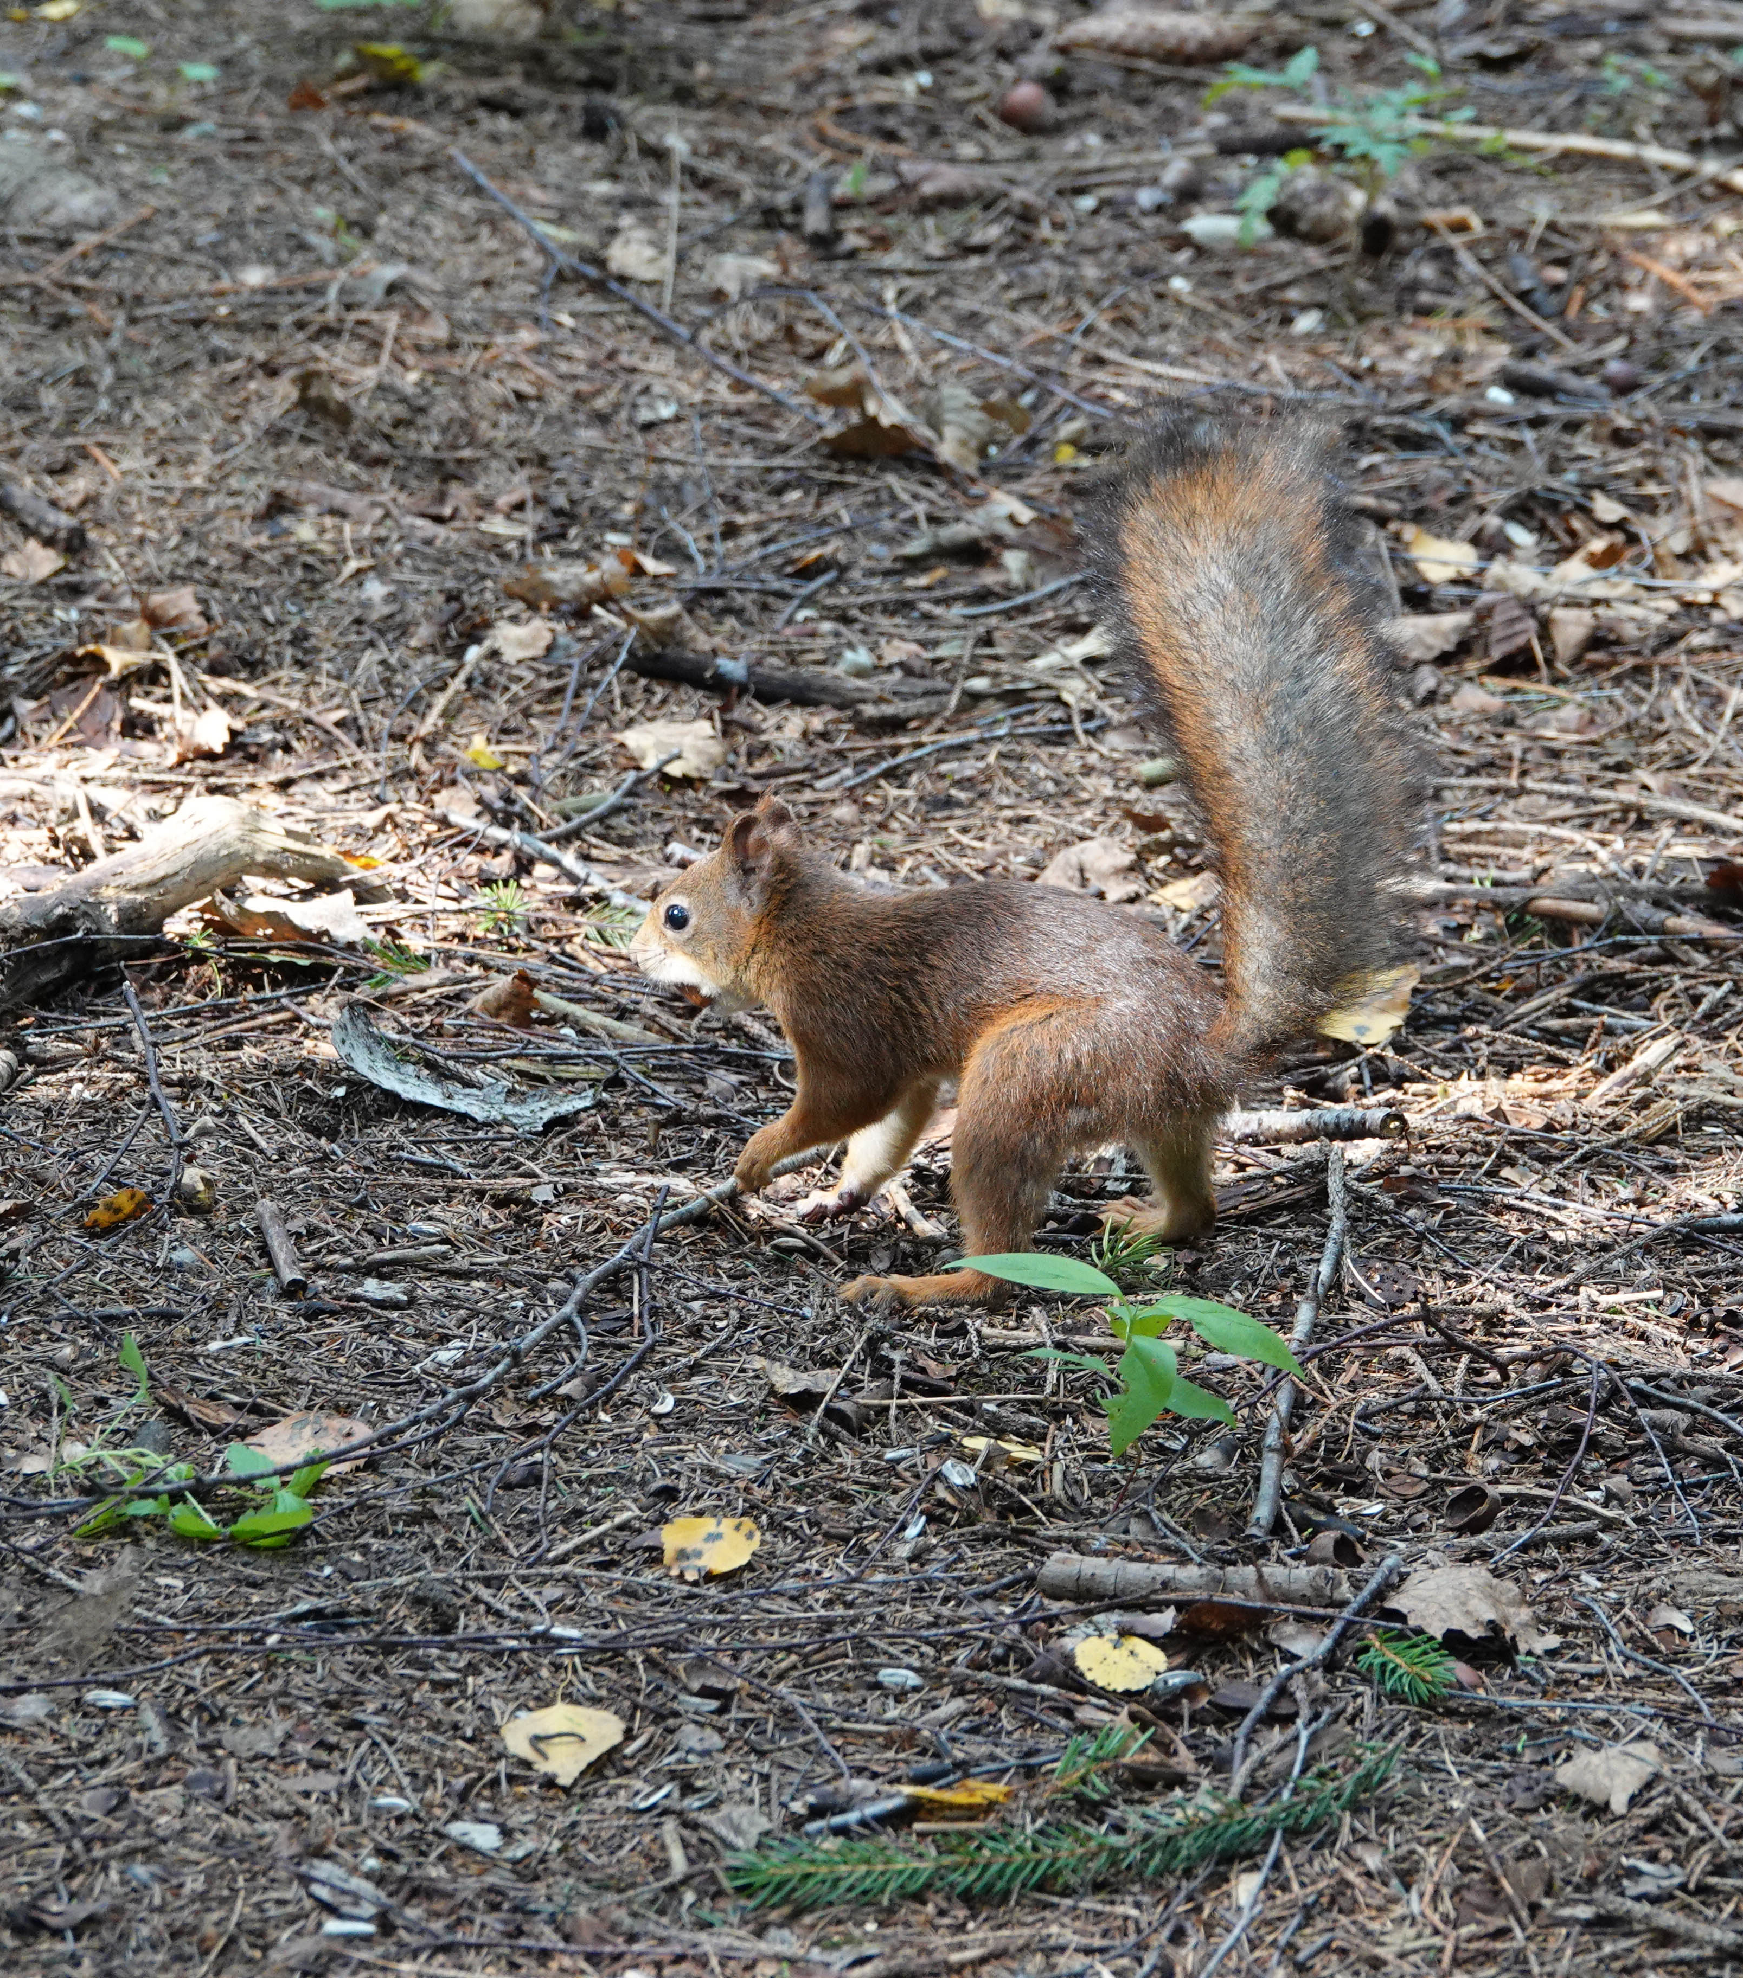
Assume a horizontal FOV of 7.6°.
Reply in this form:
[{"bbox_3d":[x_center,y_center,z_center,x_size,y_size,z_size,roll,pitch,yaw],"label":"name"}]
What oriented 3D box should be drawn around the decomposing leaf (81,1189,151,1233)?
[{"bbox_3d":[-0.249,0.073,4.333,0.023,0.008,0.018,1,22,0],"label":"decomposing leaf"}]

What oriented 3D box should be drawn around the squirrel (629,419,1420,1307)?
[{"bbox_3d":[0.047,-0.038,3.945,0.232,0.260,0.090,6,26,13],"label":"squirrel"}]

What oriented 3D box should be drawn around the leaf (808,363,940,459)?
[{"bbox_3d":[-0.001,-0.227,5.148,0.051,0.024,0.050,0,21,0],"label":"leaf"}]

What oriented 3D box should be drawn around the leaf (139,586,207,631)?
[{"bbox_3d":[-0.258,-0.141,4.846,0.025,0.011,0.017,1,22,0],"label":"leaf"}]

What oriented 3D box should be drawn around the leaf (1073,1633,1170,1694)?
[{"bbox_3d":[0.071,0.193,3.749,0.028,0.006,0.027,0,25,0],"label":"leaf"}]

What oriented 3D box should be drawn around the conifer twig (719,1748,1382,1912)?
[{"bbox_3d":[0.056,0.254,3.901,0.200,0.020,0.040,-7,22,-17],"label":"conifer twig"}]

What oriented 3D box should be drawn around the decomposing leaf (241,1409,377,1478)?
[{"bbox_3d":[-0.180,0.146,4.201,0.044,0.007,0.044,0,21,0],"label":"decomposing leaf"}]

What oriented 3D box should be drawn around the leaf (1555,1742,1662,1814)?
[{"bbox_3d":[0.223,0.238,3.958,0.035,0.008,0.040,0,21,0],"label":"leaf"}]

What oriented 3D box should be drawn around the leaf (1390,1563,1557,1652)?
[{"bbox_3d":[0.184,0.192,4.050,0.052,0.014,0.034,1,22,0],"label":"leaf"}]

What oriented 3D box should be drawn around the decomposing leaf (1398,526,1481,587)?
[{"bbox_3d":[0.194,-0.147,4.477,0.028,0.008,0.029,0,25,0],"label":"decomposing leaf"}]

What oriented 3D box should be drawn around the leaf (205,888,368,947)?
[{"bbox_3d":[-0.207,-0.025,4.637,0.056,0.013,0.034,0,21,0],"label":"leaf"}]

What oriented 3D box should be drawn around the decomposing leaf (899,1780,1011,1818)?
[{"bbox_3d":[0.025,0.244,3.947,0.036,0.006,0.020,0,21,0],"label":"decomposing leaf"}]

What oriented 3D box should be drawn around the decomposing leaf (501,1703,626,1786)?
[{"bbox_3d":[-0.087,0.213,3.702,0.035,0.009,0.036,0,25,0],"label":"decomposing leaf"}]

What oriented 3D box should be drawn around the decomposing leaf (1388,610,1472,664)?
[{"bbox_3d":[0.186,-0.118,4.411,0.031,0.011,0.024,0,25,0],"label":"decomposing leaf"}]

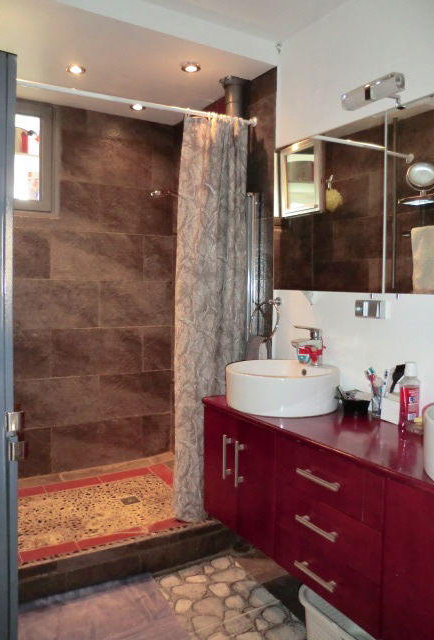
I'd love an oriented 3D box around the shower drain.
[{"bbox_3d":[-0.467,0.977,2.697,0.088,0.010,0.088,-2,5,-30],"label":"shower drain"}]

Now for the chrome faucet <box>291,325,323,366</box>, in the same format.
[{"bbox_3d":[0.366,0.108,2.021,0.147,0.160,0.048,-2,5,-30],"label":"chrome faucet"}]

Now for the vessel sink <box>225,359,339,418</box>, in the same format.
[{"bbox_3d":[0.257,0.262,1.976,0.444,0.142,0.444,0,4,0],"label":"vessel sink"}]

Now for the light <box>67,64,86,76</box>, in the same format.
[{"bbox_3d":[-0.696,-1.234,2.465,0.090,0.020,0.090,0,4,0],"label":"light"}]

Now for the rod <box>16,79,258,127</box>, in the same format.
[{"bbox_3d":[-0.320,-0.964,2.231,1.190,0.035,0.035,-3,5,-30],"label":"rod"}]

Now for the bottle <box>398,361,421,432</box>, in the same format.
[{"bbox_3d":[0.629,0.252,1.626,0.073,0.217,0.047,-1,4,-18],"label":"bottle"}]

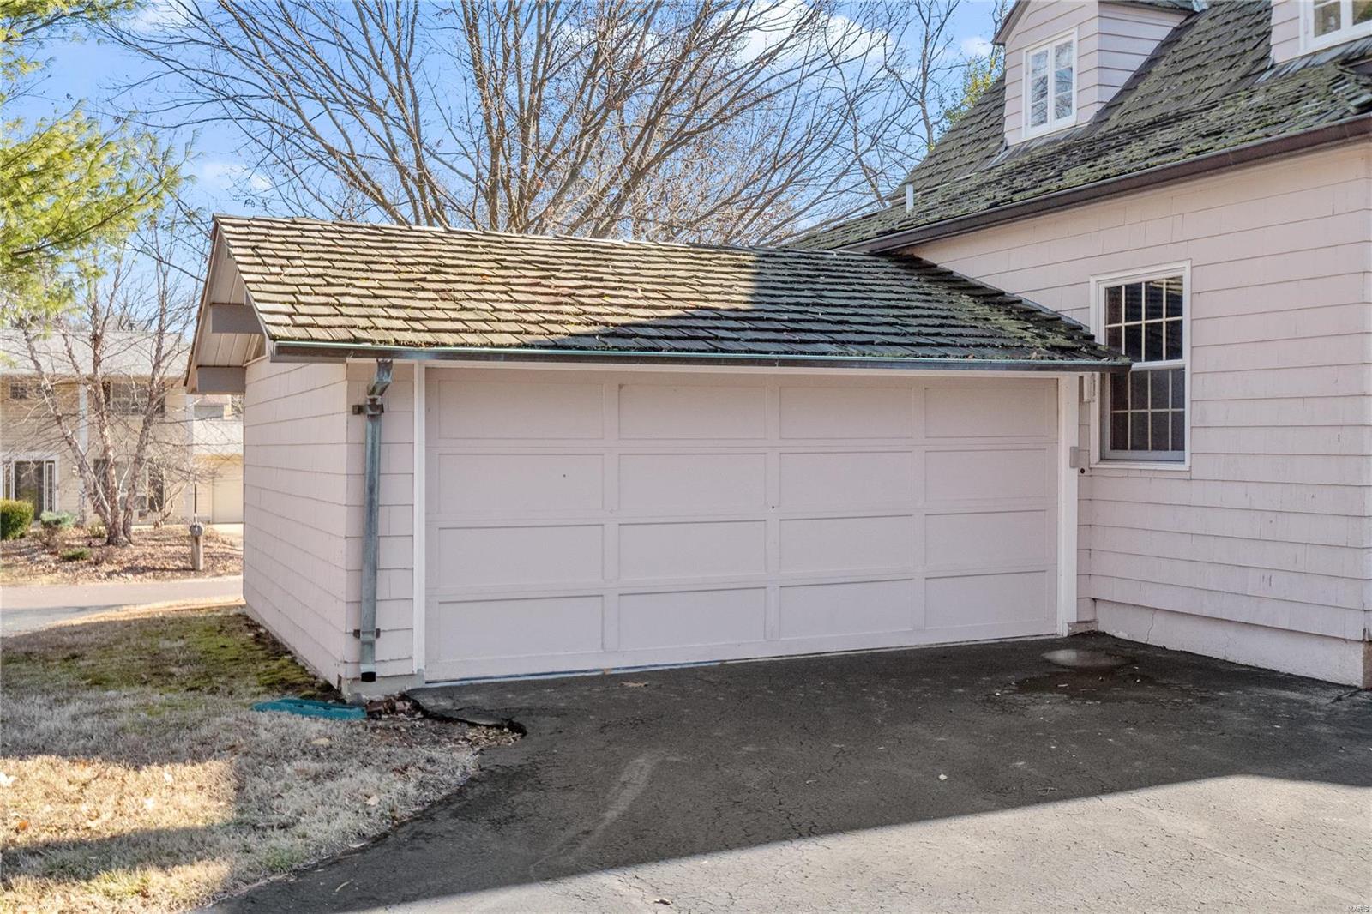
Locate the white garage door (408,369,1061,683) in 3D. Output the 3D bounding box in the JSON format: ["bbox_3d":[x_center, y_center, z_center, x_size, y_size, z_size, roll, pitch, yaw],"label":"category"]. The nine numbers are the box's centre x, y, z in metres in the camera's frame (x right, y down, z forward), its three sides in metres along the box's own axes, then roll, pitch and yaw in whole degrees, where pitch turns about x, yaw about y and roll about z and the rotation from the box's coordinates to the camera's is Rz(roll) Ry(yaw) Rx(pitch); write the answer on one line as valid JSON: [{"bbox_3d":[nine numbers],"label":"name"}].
[{"bbox_3d":[0.602,0.381,9.454,4.860,1.970,0.080,-1,1,-24],"label":"white garage door"}]

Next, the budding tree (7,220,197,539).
[{"bbox_3d":[-13.914,-1.907,33.000,4.800,8.100,4.600,0,1,-23],"label":"budding tree"}]

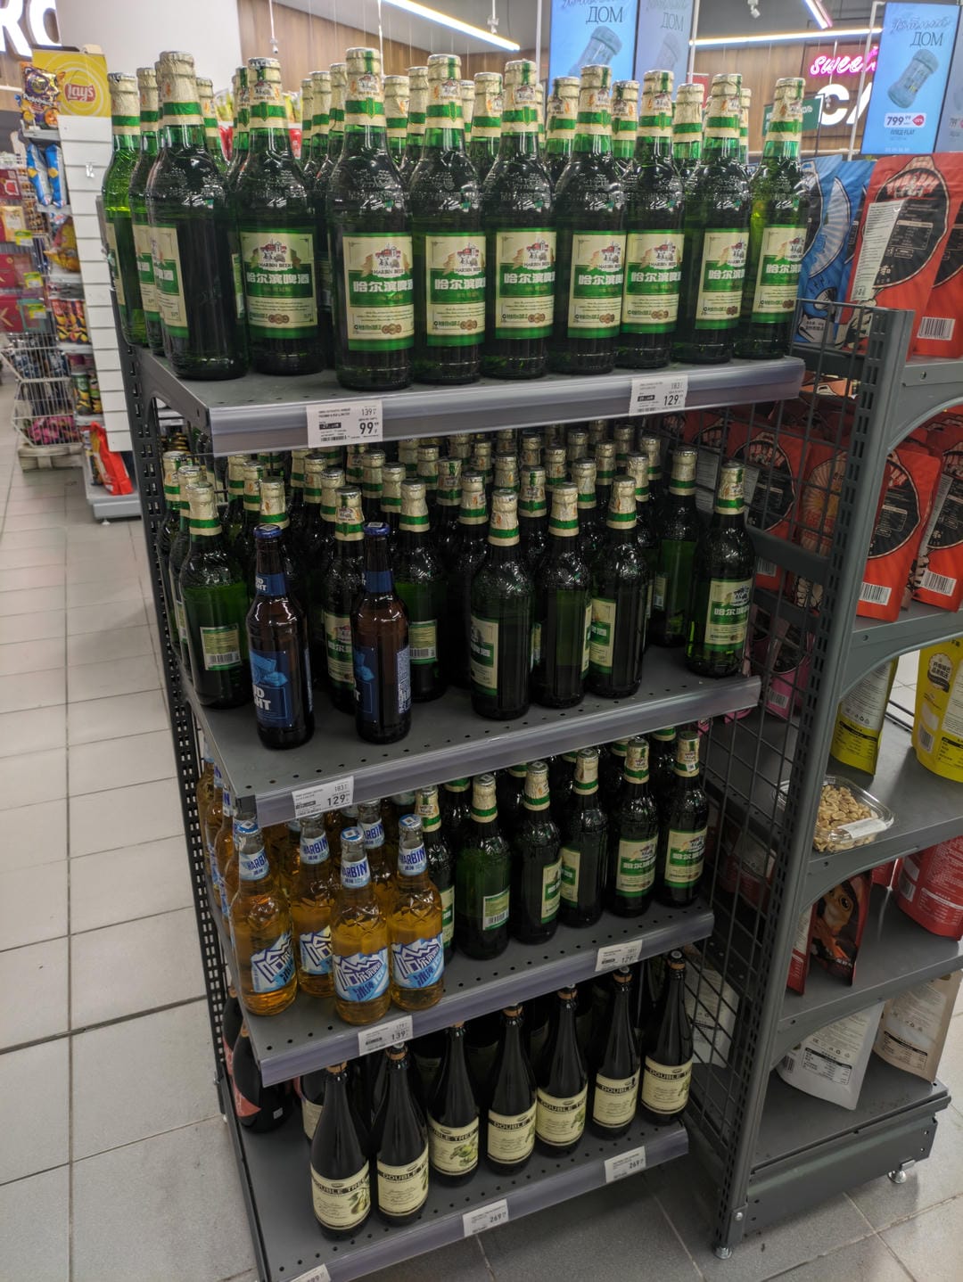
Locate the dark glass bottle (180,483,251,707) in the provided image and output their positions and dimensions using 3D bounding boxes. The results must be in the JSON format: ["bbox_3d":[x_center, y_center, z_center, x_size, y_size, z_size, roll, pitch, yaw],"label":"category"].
[{"bbox_3d":[-0.318,-0.051,1.099,0.068,0.271,0.068,-15,28,-29],"label":"dark glass bottle"}]

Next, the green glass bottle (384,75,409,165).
[{"bbox_3d":[-0.087,-0.438,0.977,0.072,0.272,0.072,12,27,23],"label":"green glass bottle"}]

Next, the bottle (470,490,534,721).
[{"bbox_3d":[0.024,-0.042,1.092,0.073,0.277,0.073,1,23,0],"label":"bottle"}]

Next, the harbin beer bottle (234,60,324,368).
[{"bbox_3d":[-0.198,-0.400,0.893,0.073,0.273,0.073,-4,25,-11],"label":"harbin beer bottle"}]

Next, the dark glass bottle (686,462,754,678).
[{"bbox_3d":[0.313,-0.091,1.201,0.073,0.277,0.073,-9,25,-22],"label":"dark glass bottle"}]

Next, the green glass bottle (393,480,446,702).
[{"bbox_3d":[-0.077,-0.060,1.118,0.068,0.271,0.068,0,25,0],"label":"green glass bottle"}]

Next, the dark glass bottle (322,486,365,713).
[{"bbox_3d":[-0.149,-0.047,1.085,0.072,0.271,0.072,-1,25,-3],"label":"dark glass bottle"}]

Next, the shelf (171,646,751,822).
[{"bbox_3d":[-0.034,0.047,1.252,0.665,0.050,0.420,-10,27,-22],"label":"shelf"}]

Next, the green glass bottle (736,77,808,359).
[{"bbox_3d":[0.319,-0.454,1.013,0.073,0.277,0.073,-9,25,-22],"label":"green glass bottle"}]

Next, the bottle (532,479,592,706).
[{"bbox_3d":[0.097,-0.053,1.117,0.073,0.277,0.073,1,23,0],"label":"bottle"}]

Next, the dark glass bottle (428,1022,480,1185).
[{"bbox_3d":[-0.041,0.677,1.395,0.081,0.316,0.081,1,23,0],"label":"dark glass bottle"}]

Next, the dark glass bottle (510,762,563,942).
[{"bbox_3d":[0.075,0.288,1.272,0.073,0.277,0.073,1,23,0],"label":"dark glass bottle"}]

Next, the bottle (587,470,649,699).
[{"bbox_3d":[0.166,-0.064,1.120,0.071,0.271,0.071,1,25,0],"label":"bottle"}]

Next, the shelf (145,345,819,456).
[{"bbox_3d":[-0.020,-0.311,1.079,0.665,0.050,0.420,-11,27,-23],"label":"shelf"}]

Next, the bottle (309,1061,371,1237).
[{"bbox_3d":[-0.201,0.706,1.300,0.081,0.318,0.081,-4,25,-9],"label":"bottle"}]

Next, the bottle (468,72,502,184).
[{"bbox_3d":[0.007,-0.430,0.962,0.068,0.271,0.068,-19,31,-36],"label":"bottle"}]

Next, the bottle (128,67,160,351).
[{"bbox_3d":[-0.322,-0.432,0.953,0.068,0.271,0.068,19,31,36],"label":"bottle"}]

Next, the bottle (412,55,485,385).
[{"bbox_3d":[-0.032,-0.381,0.855,0.068,0.271,0.068,0,25,0],"label":"bottle"}]

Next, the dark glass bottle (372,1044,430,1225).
[{"bbox_3d":[-0.113,0.691,1.309,0.081,0.304,0.081,1,25,0],"label":"dark glass bottle"}]

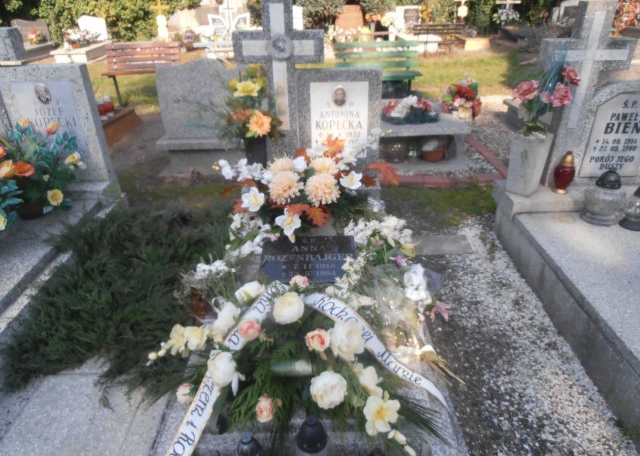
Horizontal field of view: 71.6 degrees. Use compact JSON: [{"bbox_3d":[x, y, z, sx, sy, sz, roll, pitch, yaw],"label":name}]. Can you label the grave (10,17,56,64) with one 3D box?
[{"bbox_3d":[-7.551,-4.899,11.413,1.000,0.910,1.400,-5,29,-7],"label":"grave"}]

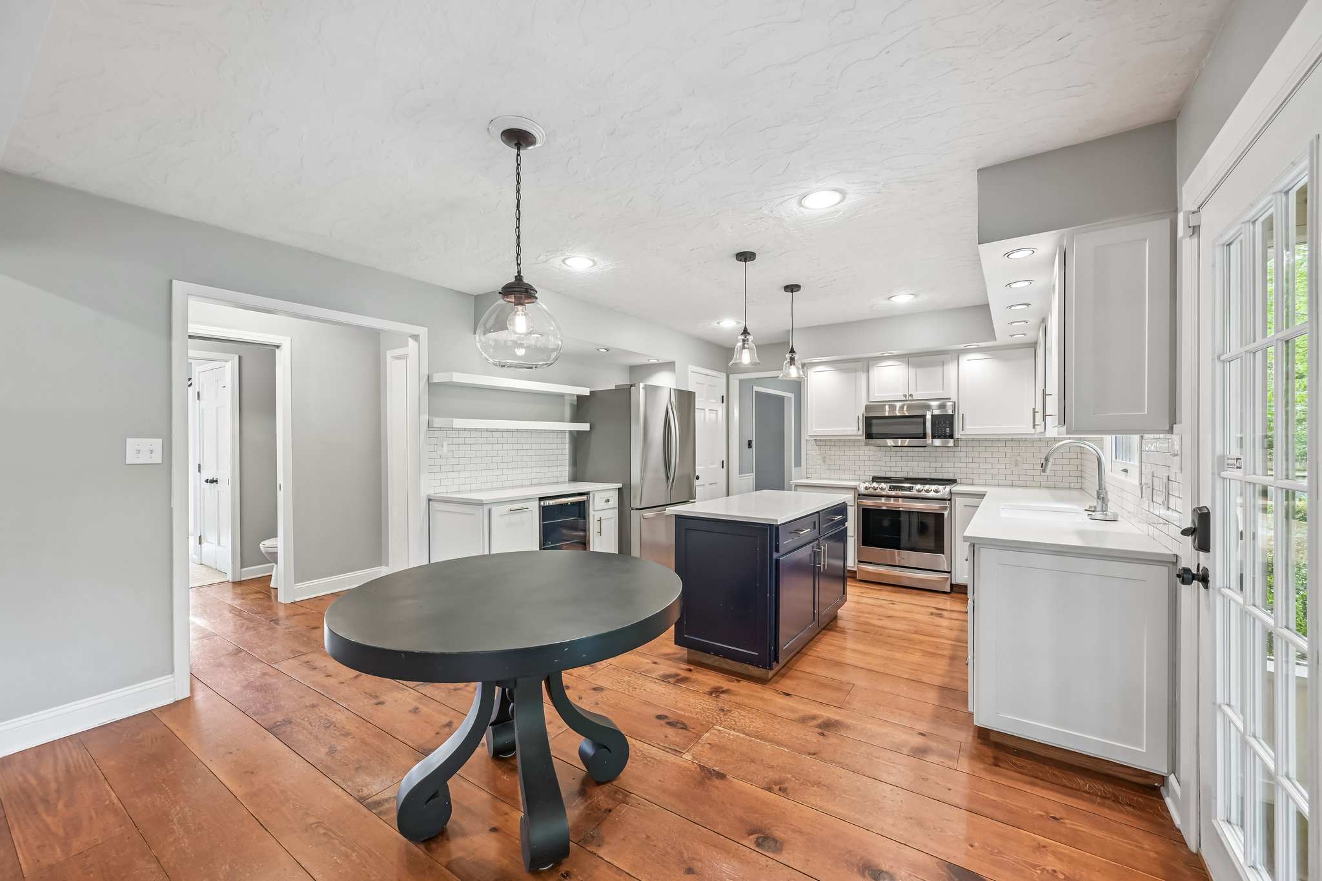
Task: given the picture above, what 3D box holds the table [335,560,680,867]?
[{"bbox_3d":[-0.527,0.939,1.937,1.206,0.782,1.206,0,0,34],"label":"table"}]

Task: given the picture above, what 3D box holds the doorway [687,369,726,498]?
[{"bbox_3d":[0.522,0.239,6.089,0.115,2.145,0.887,0,0,34],"label":"doorway"}]

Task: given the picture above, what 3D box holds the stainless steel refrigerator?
[{"bbox_3d":[-0.205,0.420,5.081,0.830,1.800,0.915,0,0,34],"label":"stainless steel refrigerator"}]

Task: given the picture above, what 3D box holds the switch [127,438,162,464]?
[{"bbox_3d":[-2.503,0.053,2.492,0.014,0.120,0.125,0,0,34],"label":"switch"}]

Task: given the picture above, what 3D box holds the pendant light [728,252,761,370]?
[{"bbox_3d":[0.523,-0.799,3.138,0.200,0.670,0.200,0,0,0],"label":"pendant light"}]

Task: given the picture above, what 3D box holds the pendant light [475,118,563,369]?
[{"bbox_3d":[-0.524,-0.703,1.888,0.314,0.855,0.314,0,0,0],"label":"pendant light"}]

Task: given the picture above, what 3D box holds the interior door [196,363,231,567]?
[{"bbox_3d":[-4.546,0.302,5.234,0.840,2.030,0.045,0,0,34],"label":"interior door"}]

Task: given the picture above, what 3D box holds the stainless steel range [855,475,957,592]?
[{"bbox_3d":[2.306,0.848,4.802,0.758,0.935,0.680,0,0,34],"label":"stainless steel range"}]

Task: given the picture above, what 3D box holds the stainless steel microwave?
[{"bbox_3d":[2.396,-0.147,4.927,0.758,0.410,0.456,0,0,34],"label":"stainless steel microwave"}]

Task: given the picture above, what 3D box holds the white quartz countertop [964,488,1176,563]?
[{"bbox_3d":[2.450,0.427,3.305,0.656,0.030,3.071,0,0,34],"label":"white quartz countertop"}]

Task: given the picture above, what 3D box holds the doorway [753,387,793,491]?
[{"bbox_3d":[1.766,0.287,8.219,0.090,2.050,1.450,0,0,34],"label":"doorway"}]

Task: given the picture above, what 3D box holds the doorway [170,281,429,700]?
[{"bbox_3d":[-2.139,0.254,3.223,0.135,2.145,1.381,0,0,34],"label":"doorway"}]

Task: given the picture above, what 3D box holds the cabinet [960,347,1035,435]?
[{"bbox_3d":[2.993,-0.416,4.589,0.568,0.768,0.336,0,0,34],"label":"cabinet"}]

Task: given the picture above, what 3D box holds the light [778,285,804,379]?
[{"bbox_3d":[0.995,-0.822,3.880,0.200,0.685,0.200,0,0,34],"label":"light"}]

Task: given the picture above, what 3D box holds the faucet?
[{"bbox_3d":[2.258,0.205,2.781,0.305,0.416,0.220,0,0,34],"label":"faucet"}]

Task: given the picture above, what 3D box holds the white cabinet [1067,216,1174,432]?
[{"bbox_3d":[1.817,-0.413,2.099,0.336,0.773,0.420,0,0,34],"label":"white cabinet"}]

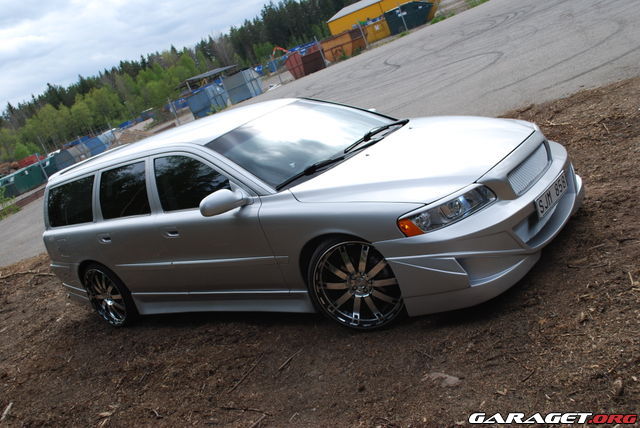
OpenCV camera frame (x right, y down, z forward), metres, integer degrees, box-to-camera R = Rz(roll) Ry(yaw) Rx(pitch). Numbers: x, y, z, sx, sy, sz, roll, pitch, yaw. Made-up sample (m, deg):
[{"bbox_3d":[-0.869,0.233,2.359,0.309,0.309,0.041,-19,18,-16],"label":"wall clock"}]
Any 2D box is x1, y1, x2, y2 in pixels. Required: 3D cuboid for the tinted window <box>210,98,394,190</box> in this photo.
[{"bbox_3d":[-0.145,-0.620,4.730,0.869,0.140,1.500,22,35,28],"label":"tinted window"}]

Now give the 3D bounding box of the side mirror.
[{"bbox_3d":[-0.614,-0.073,4.077,0.150,0.150,0.250,-8,18,41],"label":"side mirror"}]

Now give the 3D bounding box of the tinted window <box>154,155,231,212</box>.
[{"bbox_3d":[-0.914,-0.234,4.548,0.849,0.449,0.040,-8,-6,41],"label":"tinted window"}]

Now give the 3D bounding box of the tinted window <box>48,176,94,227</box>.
[{"bbox_3d":[-2.182,-0.087,5.651,0.815,0.387,0.040,-8,-6,41],"label":"tinted window"}]

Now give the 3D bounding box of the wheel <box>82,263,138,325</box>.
[{"bbox_3d":[-1.795,0.674,5.628,0.580,0.580,0.220,-8,18,41],"label":"wheel"}]

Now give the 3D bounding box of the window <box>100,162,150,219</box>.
[{"bbox_3d":[-1.555,-0.167,5.105,0.718,0.407,0.040,-8,-6,41],"label":"window"}]

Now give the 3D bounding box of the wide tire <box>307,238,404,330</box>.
[{"bbox_3d":[0.257,0.395,3.869,0.580,0.580,0.220,-15,14,19],"label":"wide tire"}]

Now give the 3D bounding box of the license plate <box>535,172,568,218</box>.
[{"bbox_3d":[1.372,-0.115,3.783,0.020,0.110,0.520,-9,16,41],"label":"license plate"}]

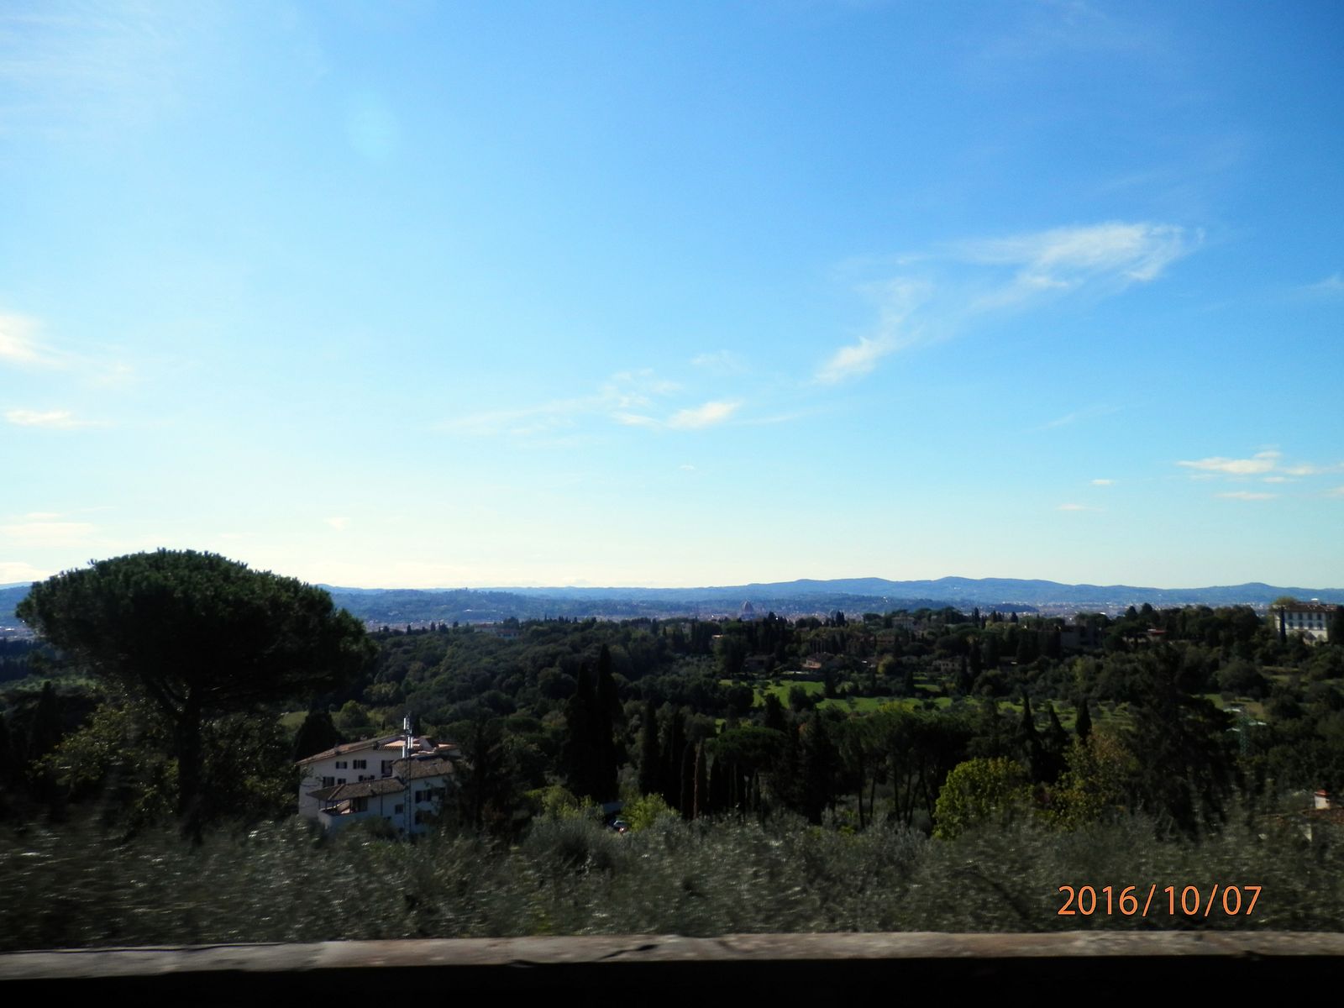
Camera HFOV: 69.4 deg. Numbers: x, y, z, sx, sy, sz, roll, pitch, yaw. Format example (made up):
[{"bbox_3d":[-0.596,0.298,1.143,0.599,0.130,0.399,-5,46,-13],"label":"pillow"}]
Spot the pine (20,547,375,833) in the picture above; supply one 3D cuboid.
[{"bbox_3d":[-17.200,7.150,36.000,11.800,11.000,11.400,3,-6,-25],"label":"pine"}]

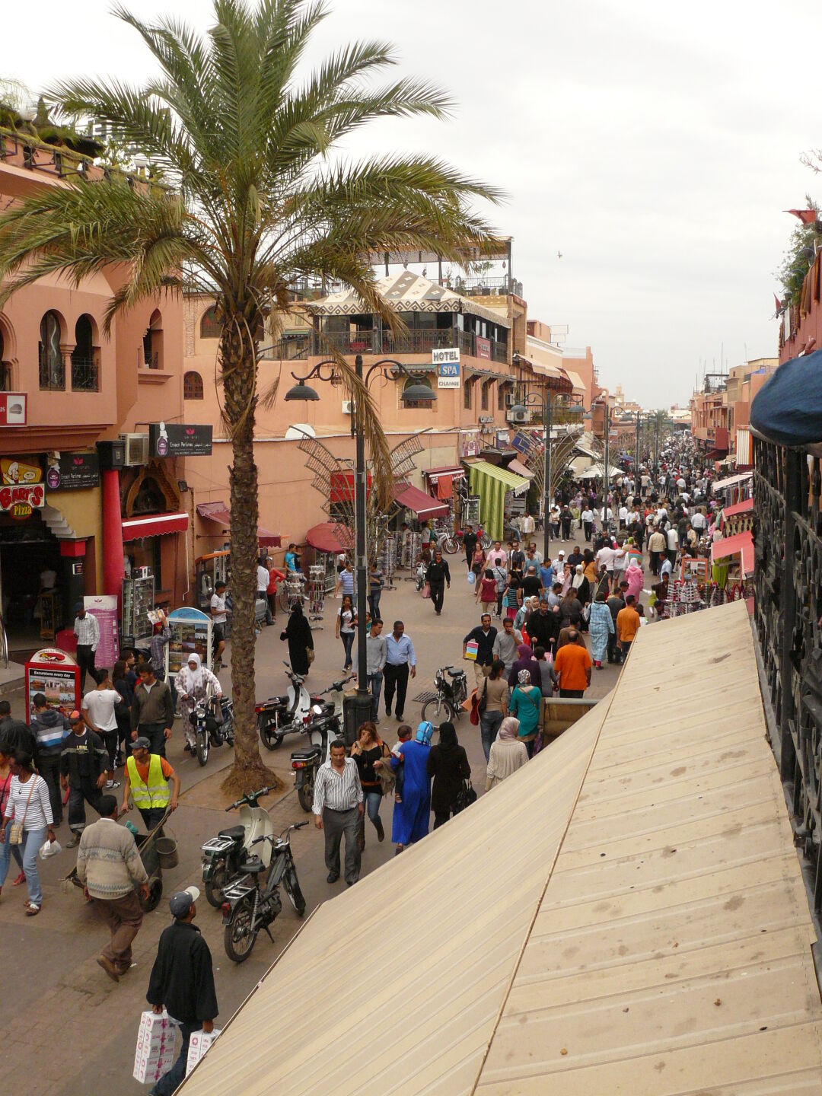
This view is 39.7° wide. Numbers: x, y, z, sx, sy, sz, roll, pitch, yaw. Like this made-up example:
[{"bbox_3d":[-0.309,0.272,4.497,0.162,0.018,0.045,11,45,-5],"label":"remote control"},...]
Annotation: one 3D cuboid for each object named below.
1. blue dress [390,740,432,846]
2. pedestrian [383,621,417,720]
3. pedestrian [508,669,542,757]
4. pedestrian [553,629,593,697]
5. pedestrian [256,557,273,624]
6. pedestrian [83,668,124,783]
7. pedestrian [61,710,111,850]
[{"bbox_3d":[0.005,2.981,13.873,0.520,1.310,0.400,1,6,10],"label":"blue dress"},{"bbox_3d":[-0.206,2.168,20.324,0.570,1.770,0.380,0,6,-4],"label":"pedestrian"},{"bbox_3d":[1.748,2.654,17.432,0.500,1.630,0.360,1,6,6],"label":"pedestrian"},{"bbox_3d":[2.790,2.259,19.629,0.660,1.740,0.400,1,6,12],"label":"pedestrian"},{"bbox_3d":[-3.911,1.172,30.178,0.500,1.750,0.450,4,7,30],"label":"pedestrian"},{"bbox_3d":[-4.585,2.658,16.976,0.580,1.720,0.420,2,6,14],"label":"pedestrian"},{"bbox_3d":[-4.158,2.916,14.565,0.580,1.720,0.500,0,6,1],"label":"pedestrian"}]

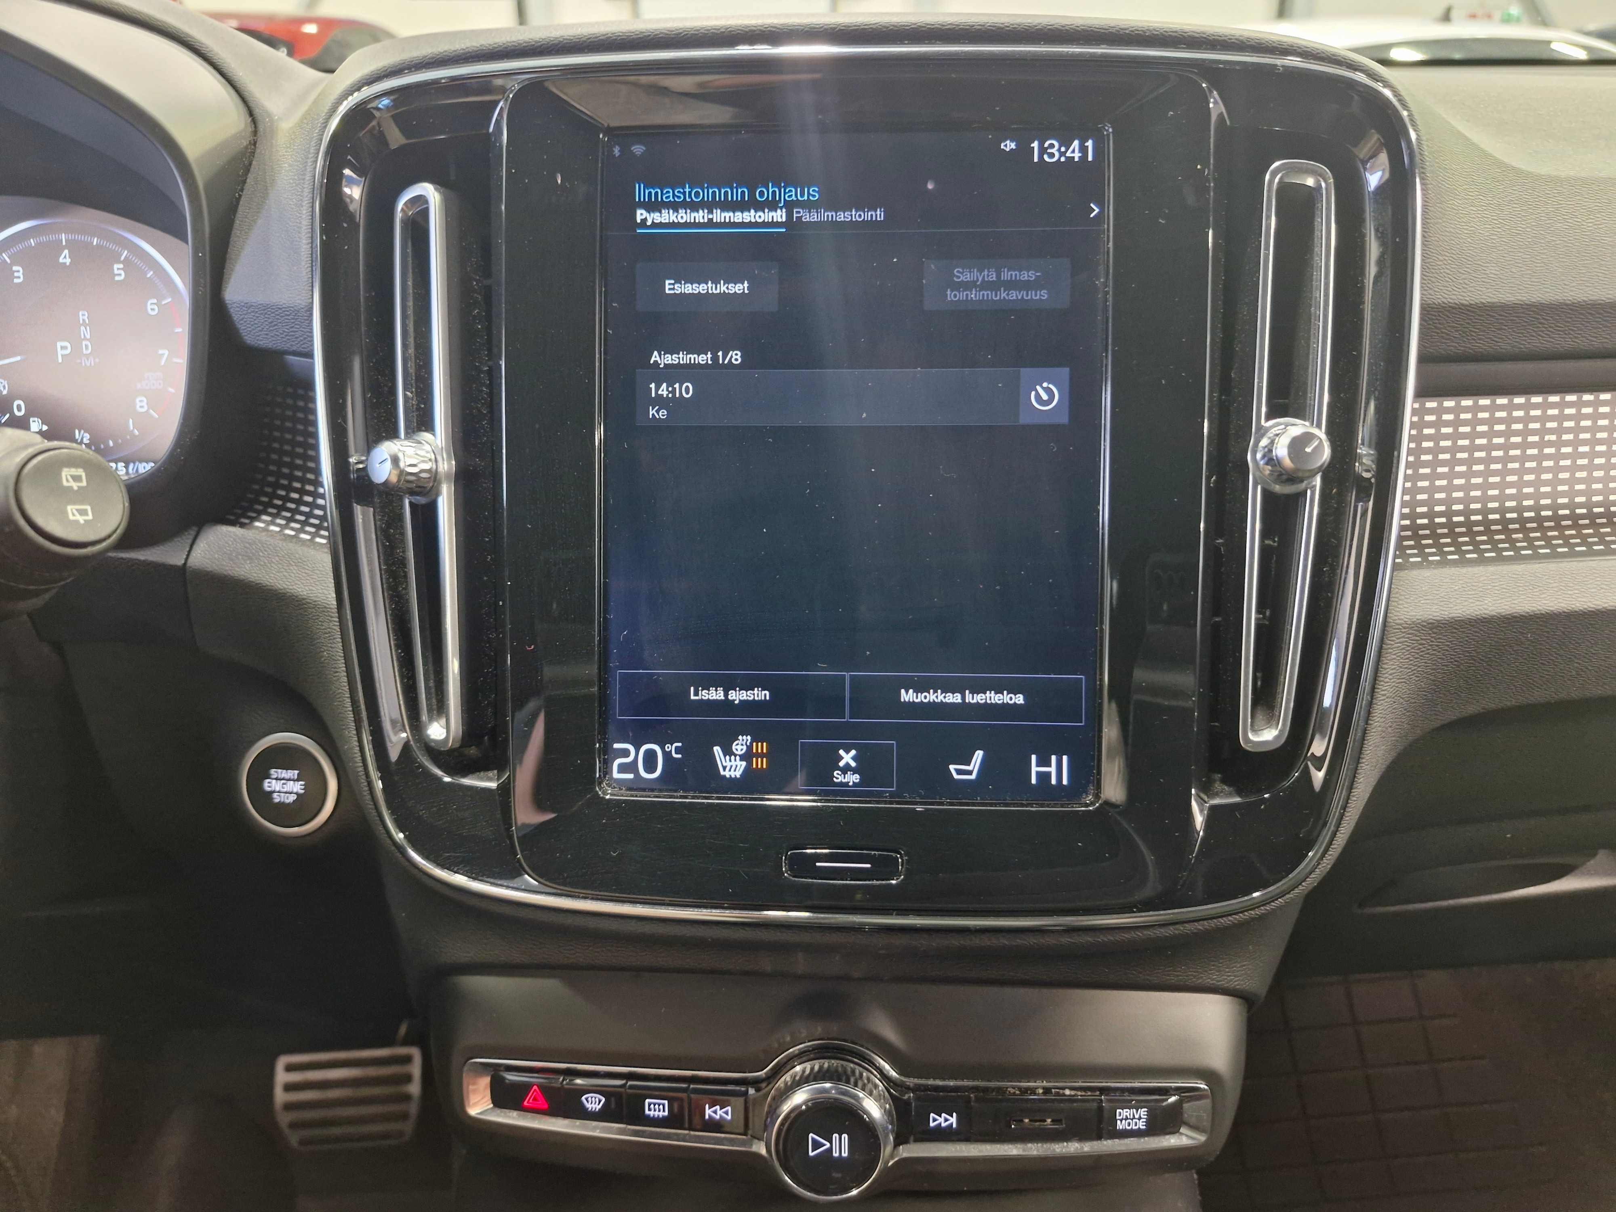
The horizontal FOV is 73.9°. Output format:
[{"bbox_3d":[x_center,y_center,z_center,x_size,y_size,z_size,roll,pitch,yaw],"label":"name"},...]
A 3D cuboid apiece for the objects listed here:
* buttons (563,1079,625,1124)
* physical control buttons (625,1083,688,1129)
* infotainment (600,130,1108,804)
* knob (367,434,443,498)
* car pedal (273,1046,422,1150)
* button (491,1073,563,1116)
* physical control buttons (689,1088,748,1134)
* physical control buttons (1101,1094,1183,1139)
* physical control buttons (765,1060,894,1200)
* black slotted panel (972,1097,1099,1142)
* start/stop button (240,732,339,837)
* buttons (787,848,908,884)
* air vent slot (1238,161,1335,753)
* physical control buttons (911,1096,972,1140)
[{"bbox_3d":[-0.064,0.148,0.323,0.018,0.011,0.006,-1,6,8],"label":"buttons"},{"bbox_3d":[-0.044,0.143,0.309,0.017,0.011,0.007,2,8,7],"label":"physical control buttons"},{"bbox_3d":[0.013,-0.038,0.297,0.138,0.184,0.008,1,2,3],"label":"infotainment"},{"bbox_3d":[-0.111,-0.038,0.296,0.016,0.016,0.017,1,0,29],"label":"knob"},{"bbox_3d":[-0.315,0.338,0.743,0.096,0.059,0.025,-2,-10,-3],"label":"car pedal"},{"bbox_3d":[-0.082,0.143,0.314,0.019,0.011,0.007,2,8,7],"label":"button"},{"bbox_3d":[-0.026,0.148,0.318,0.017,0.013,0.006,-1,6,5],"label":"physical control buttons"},{"bbox_3d":[0.098,0.150,0.317,0.023,0.012,0.006,-1,6,-2],"label":"physical control buttons"},{"bbox_3d":[0.006,0.151,0.312,0.036,0.036,0.015,0,6,1],"label":"physical control buttons"},{"bbox_3d":[0.065,0.145,0.309,0.035,0.013,0.010,0,2,-3],"label":"black slotted panel"},{"bbox_3d":[-0.178,0.061,0.372,0.035,0.035,0.009,0,5,8],"label":"start/stop button"},{"bbox_3d":[0.010,0.072,0.298,0.033,0.009,0.005,1,2,3],"label":"buttons"},{"bbox_3d":[0.130,-0.041,0.293,0.019,0.159,0.021,3,2,2],"label":"air vent slot"},{"bbox_3d":[0.038,0.145,0.305,0.017,0.012,0.007,0,7,-1],"label":"physical control buttons"}]

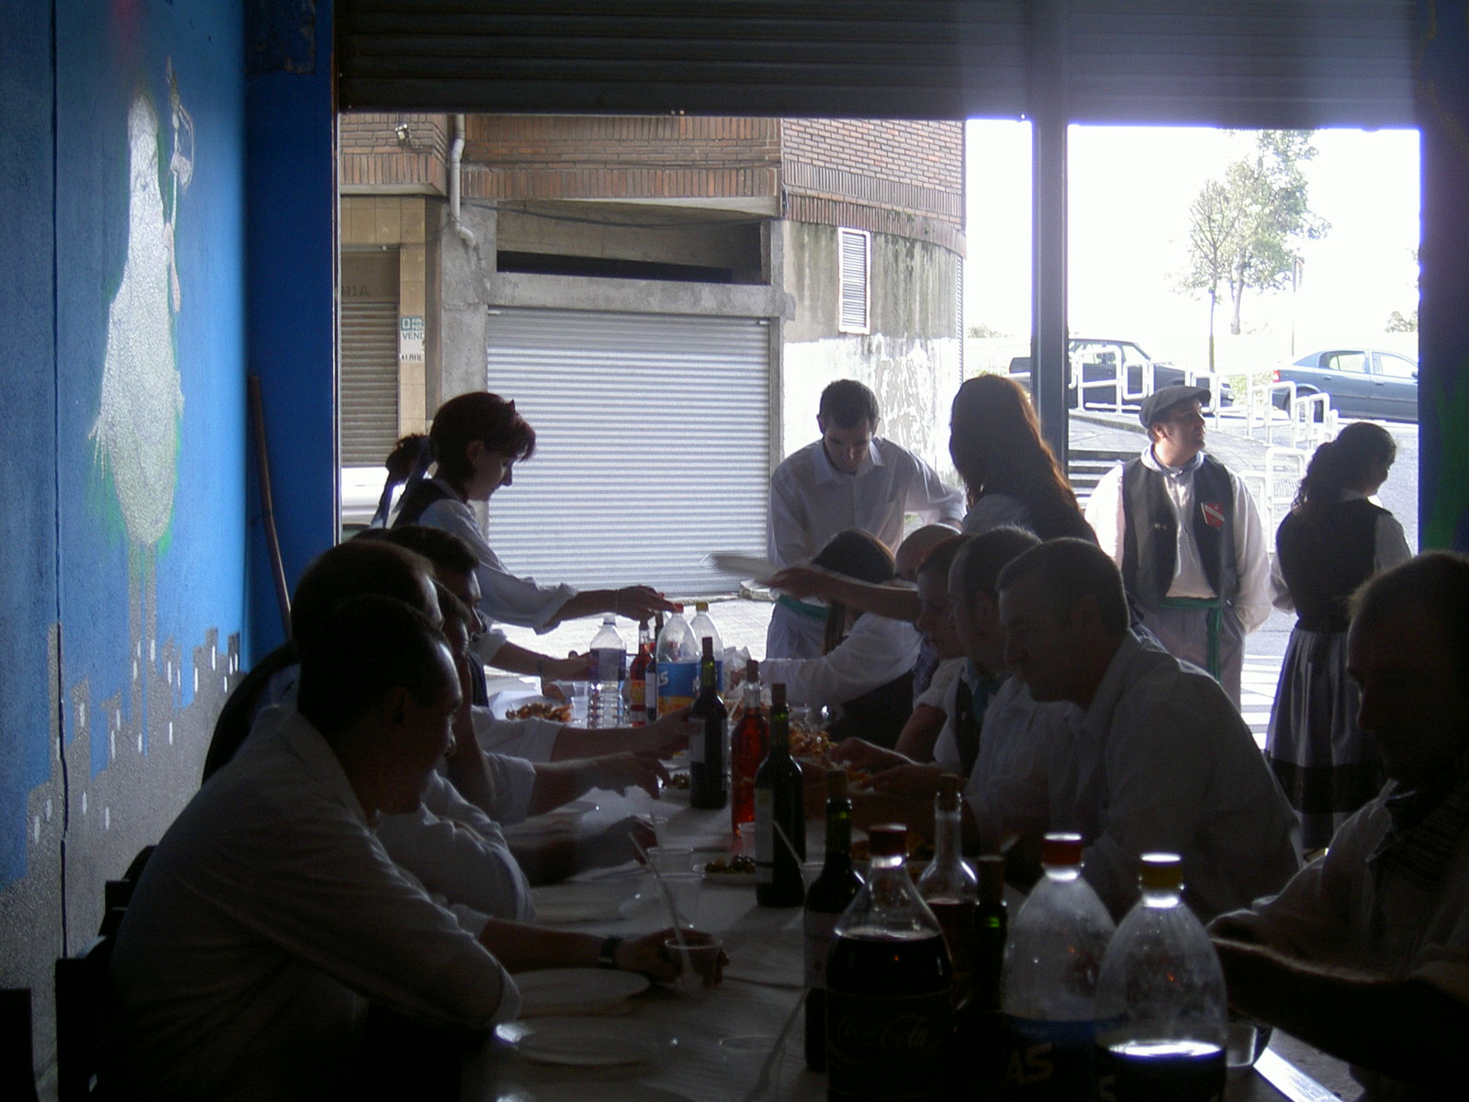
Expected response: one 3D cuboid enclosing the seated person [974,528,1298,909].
[{"bbox_3d":[0.541,0.638,3.372,0.680,1.310,0.520,0,2,-5],"label":"seated person"}]

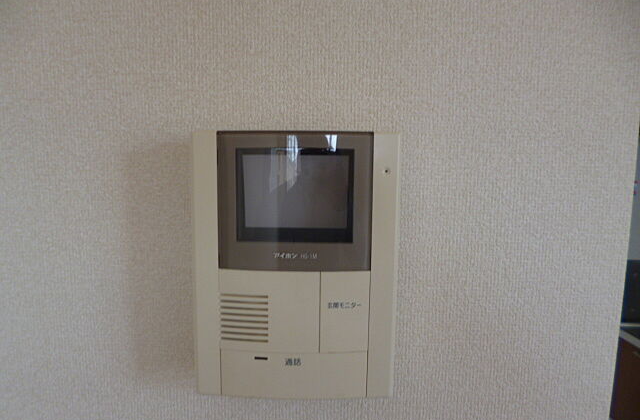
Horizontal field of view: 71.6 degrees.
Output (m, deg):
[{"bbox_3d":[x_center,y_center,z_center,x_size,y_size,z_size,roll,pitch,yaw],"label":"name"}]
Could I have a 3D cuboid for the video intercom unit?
[{"bbox_3d":[-0.017,0.042,0.339,0.148,0.197,0.037,1,7,0],"label":"video intercom unit"}]

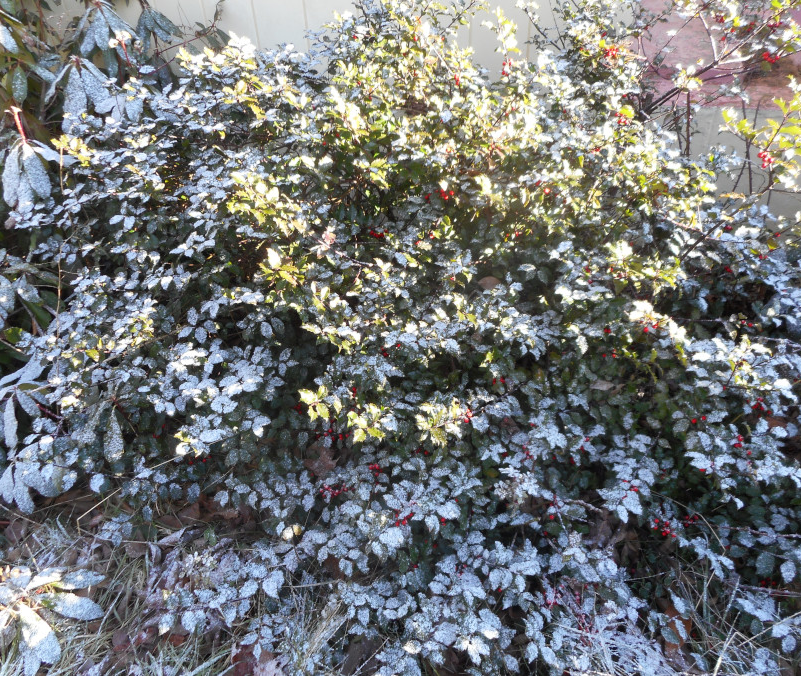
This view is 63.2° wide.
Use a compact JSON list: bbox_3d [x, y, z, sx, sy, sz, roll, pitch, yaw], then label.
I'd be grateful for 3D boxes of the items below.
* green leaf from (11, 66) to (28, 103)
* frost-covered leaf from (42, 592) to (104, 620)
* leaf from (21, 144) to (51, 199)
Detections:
[{"bbox_3d":[-1.083,-0.721,1.850,0.046,0.100,0.015,-20,38,-23],"label":"green leaf"},{"bbox_3d":[-0.724,0.595,1.442,0.130,0.020,0.046,4,35,10],"label":"frost-covered leaf"},{"bbox_3d":[-0.909,-0.414,1.620,0.052,0.138,0.020,-23,12,-15],"label":"leaf"}]

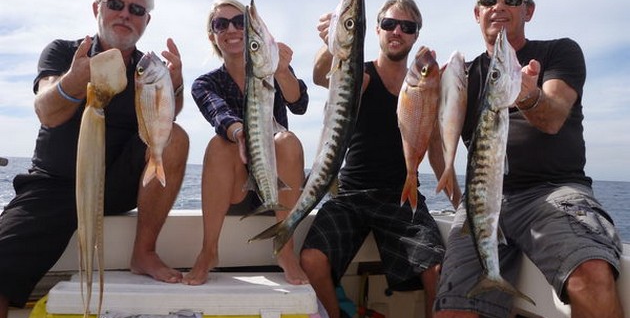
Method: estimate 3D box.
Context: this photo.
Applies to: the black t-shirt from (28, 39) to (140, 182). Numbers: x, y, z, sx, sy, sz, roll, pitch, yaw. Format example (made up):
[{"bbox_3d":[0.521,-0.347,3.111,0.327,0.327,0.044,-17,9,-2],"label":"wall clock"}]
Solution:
[{"bbox_3d":[-0.734,-0.168,1.760,0.450,0.500,0.340,0,8,-14],"label":"black t-shirt"}]

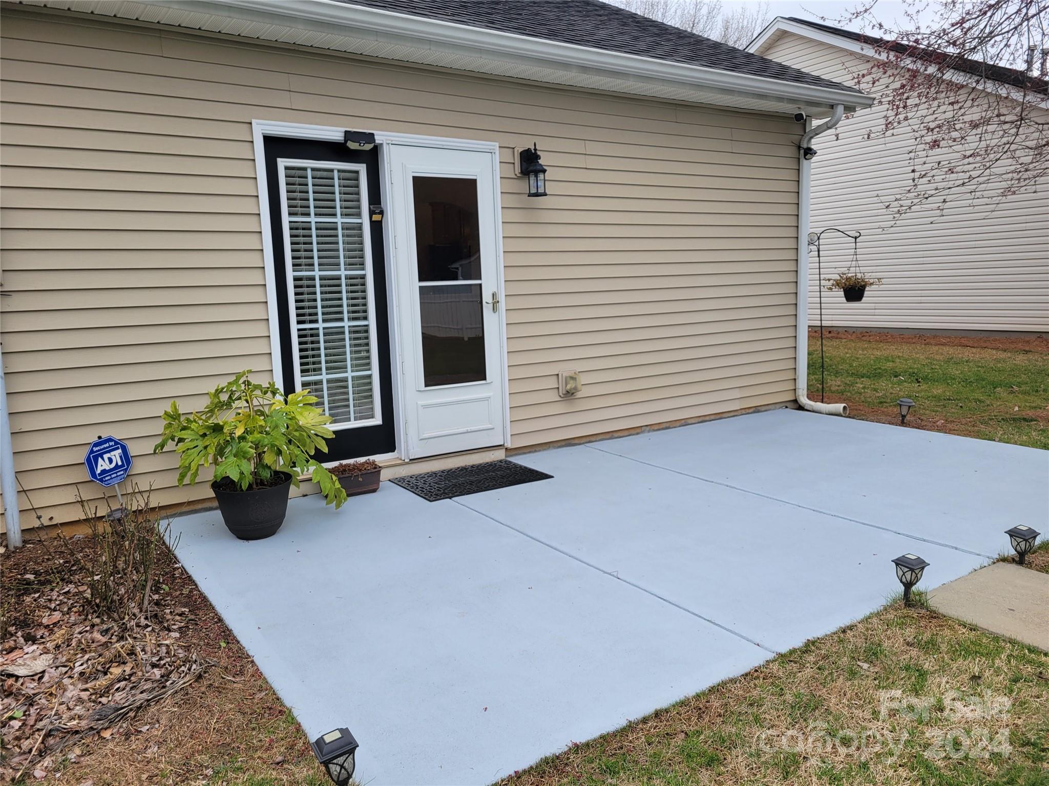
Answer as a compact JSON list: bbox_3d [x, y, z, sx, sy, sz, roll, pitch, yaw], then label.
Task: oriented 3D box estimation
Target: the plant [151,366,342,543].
[{"bbox_3d":[-1.433,0.318,4.157,0.980,0.880,0.840,-5,9,-19],"label":"plant"}]

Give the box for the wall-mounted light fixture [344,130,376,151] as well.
[{"bbox_3d":[-0.999,-1.550,4.854,0.185,0.118,0.065,-7,10,-33],"label":"wall-mounted light fixture"}]

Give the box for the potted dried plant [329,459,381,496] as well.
[{"bbox_3d":[-1.098,0.539,4.928,0.390,0.190,0.190,-7,10,-33],"label":"potted dried plant"}]

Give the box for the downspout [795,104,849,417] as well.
[{"bbox_3d":[2.747,-1.171,7.194,0.100,2.750,0.510,-7,10,-33],"label":"downspout"}]

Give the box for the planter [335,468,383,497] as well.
[{"bbox_3d":[-1.098,0.560,4.931,0.390,0.145,0.190,-7,10,-33],"label":"planter"}]

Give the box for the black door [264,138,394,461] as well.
[{"bbox_3d":[-1.221,-0.550,5.000,0.760,2.030,0.050,-7,10,-33],"label":"black door"}]

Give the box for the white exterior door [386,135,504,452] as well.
[{"bbox_3d":[-0.501,-0.605,5.360,0.780,2.060,0.060,-7,10,-33],"label":"white exterior door"}]

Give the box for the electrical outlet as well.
[{"bbox_3d":[0.344,-0.071,5.959,0.170,0.190,0.090,-7,10,-33],"label":"electrical outlet"}]

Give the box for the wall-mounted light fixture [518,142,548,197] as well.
[{"bbox_3d":[0.065,-1.560,5.491,0.145,0.365,0.185,-7,10,-33],"label":"wall-mounted light fixture"}]

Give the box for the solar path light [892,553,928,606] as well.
[{"bbox_3d":[1.528,0.743,3.131,0.102,0.210,0.102,-6,9,-25],"label":"solar path light"}]

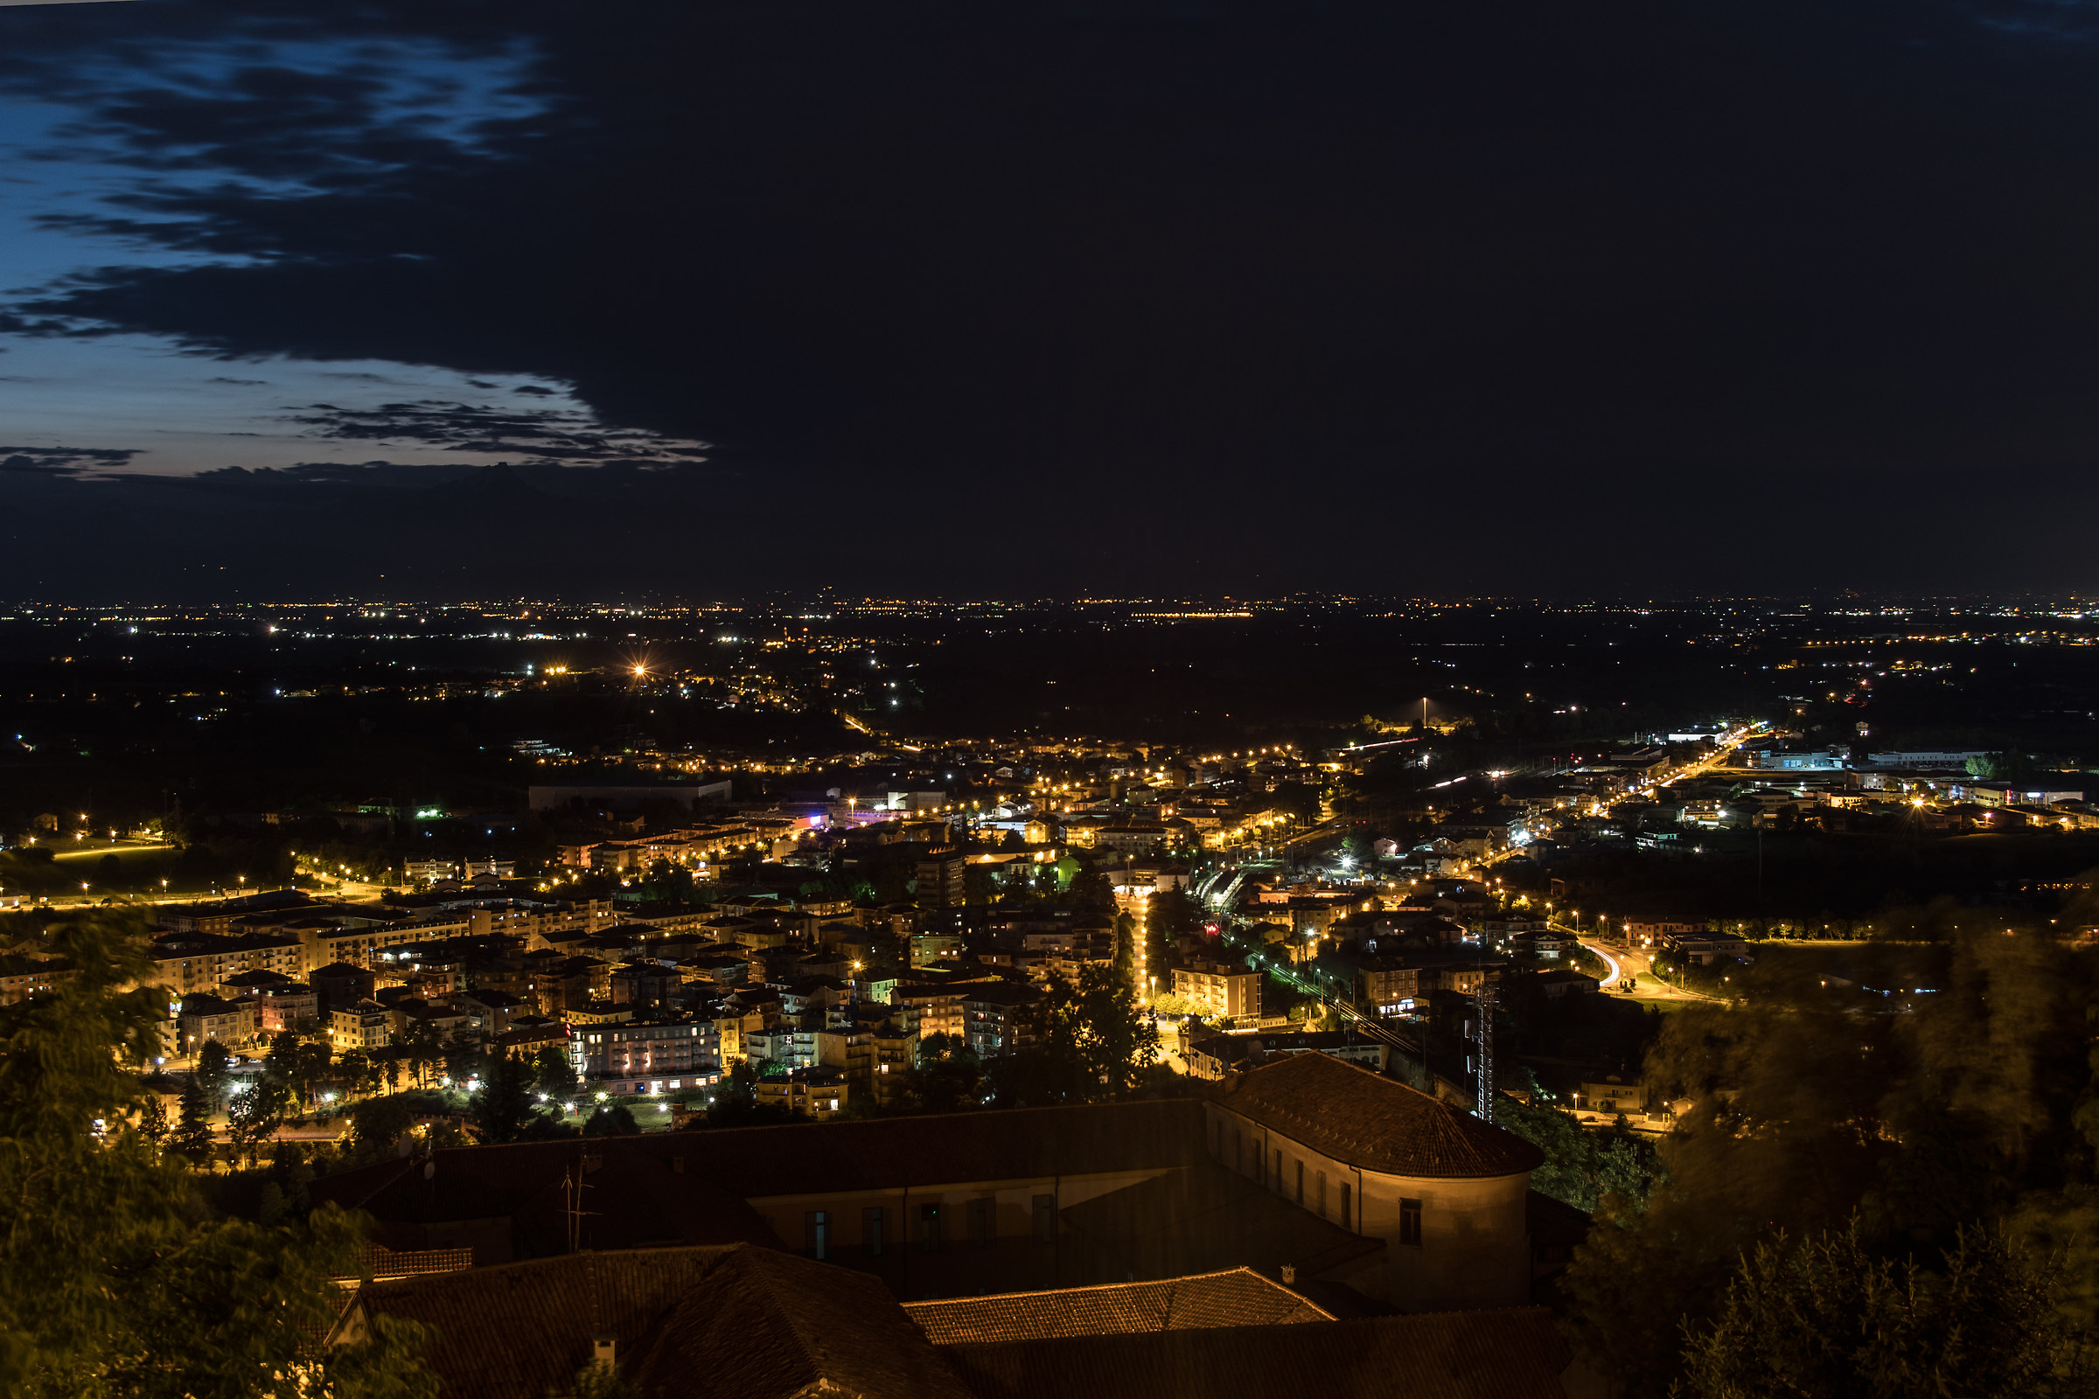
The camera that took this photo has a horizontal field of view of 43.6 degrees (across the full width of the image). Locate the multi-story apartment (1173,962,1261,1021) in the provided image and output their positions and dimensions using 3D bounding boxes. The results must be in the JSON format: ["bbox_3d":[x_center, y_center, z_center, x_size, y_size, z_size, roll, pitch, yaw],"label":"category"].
[{"bbox_3d":[56.630,100.290,893.700,25.800,17.000,15.200,2,4,44],"label":"multi-story apartment"}]

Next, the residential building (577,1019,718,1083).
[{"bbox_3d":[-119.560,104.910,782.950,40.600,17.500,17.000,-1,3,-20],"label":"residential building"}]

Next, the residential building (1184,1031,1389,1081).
[{"bbox_3d":[74.620,108.490,786.990,58.500,12.000,30.800,-1,3,-14],"label":"residential building"}]

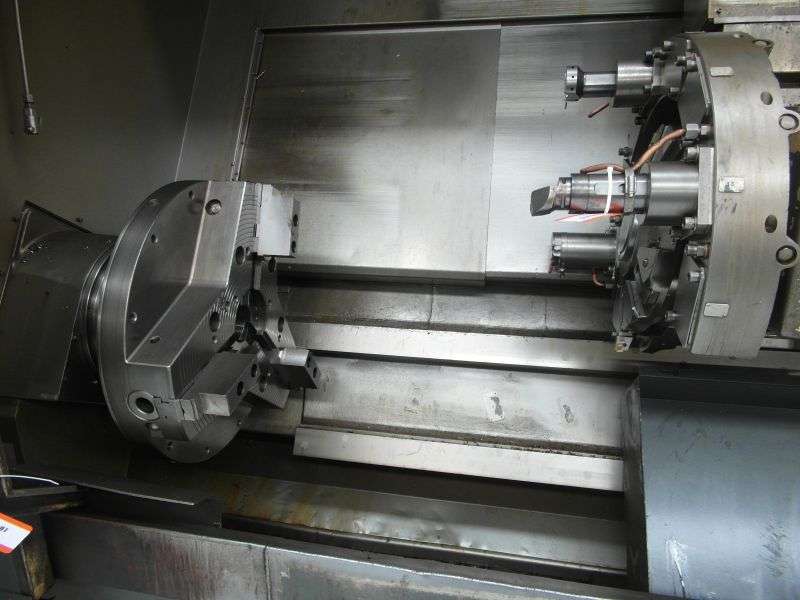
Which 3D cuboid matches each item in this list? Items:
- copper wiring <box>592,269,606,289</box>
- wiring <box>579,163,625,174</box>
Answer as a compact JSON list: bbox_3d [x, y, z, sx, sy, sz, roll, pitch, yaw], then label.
[{"bbox_3d":[0.465,-0.048,1.240,0.027,0.037,0.020,3,18,10],"label":"copper wiring"},{"bbox_3d":[0.322,-0.210,0.850,0.067,0.017,0.012,3,18,10],"label":"wiring"}]

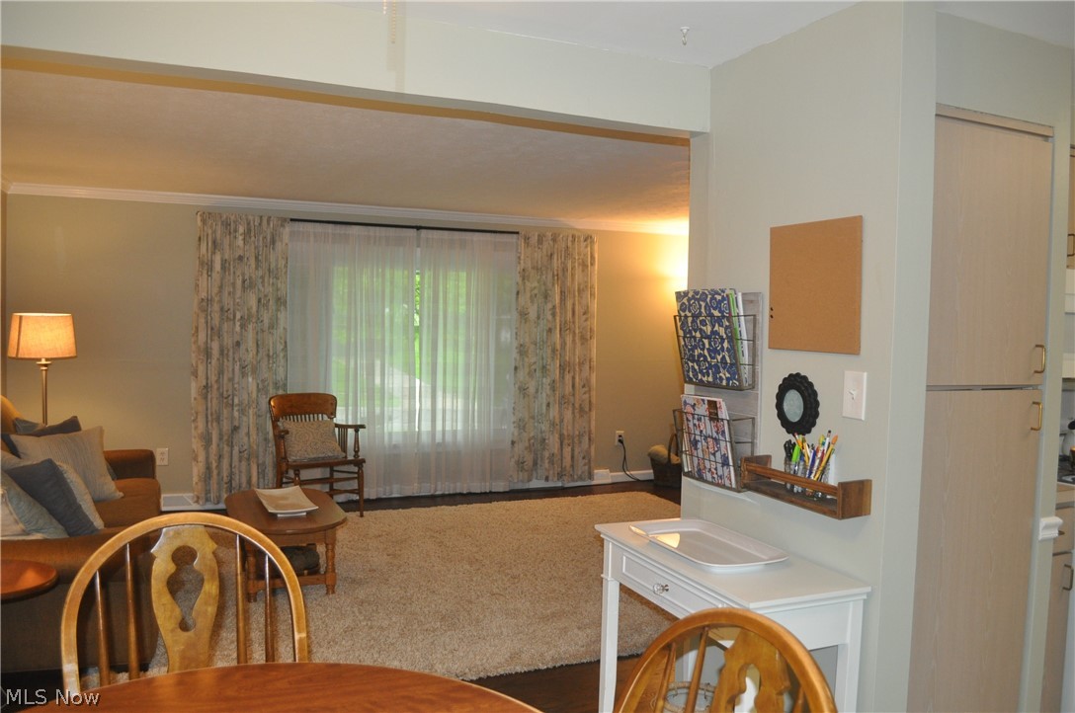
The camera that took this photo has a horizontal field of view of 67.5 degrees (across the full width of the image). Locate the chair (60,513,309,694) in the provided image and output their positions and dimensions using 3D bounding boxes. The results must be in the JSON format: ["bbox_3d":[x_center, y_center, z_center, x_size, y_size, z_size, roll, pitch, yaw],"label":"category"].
[{"bbox_3d":[-0.759,0.891,1.727,0.515,1.000,0.540,0,3,-20],"label":"chair"}]

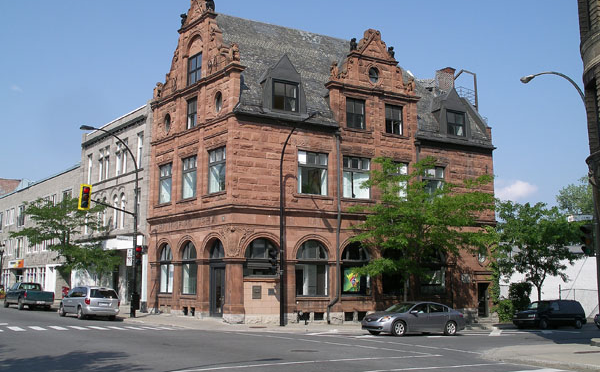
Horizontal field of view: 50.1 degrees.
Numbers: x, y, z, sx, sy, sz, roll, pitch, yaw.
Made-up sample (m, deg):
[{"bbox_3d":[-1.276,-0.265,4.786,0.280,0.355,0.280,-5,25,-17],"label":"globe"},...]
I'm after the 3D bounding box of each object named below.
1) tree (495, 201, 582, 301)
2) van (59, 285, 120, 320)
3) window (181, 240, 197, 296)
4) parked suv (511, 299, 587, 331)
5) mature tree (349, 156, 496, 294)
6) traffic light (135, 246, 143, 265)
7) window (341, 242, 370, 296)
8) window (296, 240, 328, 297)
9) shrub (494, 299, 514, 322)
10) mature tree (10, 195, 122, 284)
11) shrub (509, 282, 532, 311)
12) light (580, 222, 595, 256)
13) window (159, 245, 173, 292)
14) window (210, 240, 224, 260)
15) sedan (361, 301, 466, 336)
[{"bbox_3d":[15.890,5.041,42.724,5.600,8.074,5.600,5,-10,-28],"label":"tree"},{"bbox_3d":[-11.900,6.600,36.200,1.970,1.750,4.950,7,-11,-37],"label":"van"},{"bbox_3d":[-6.148,4.523,35.358,0.250,2.982,1.793,7,-11,-38],"label":"window"},{"bbox_3d":[14.925,7.642,38.258,4.650,1.690,1.850,5,-10,-28],"label":"parked suv"},{"bbox_3d":[6.350,2.900,33.300,7.400,8.800,6.800,-1,-9,10],"label":"mature tree"},{"bbox_3d":[-8.803,3.809,35.000,0.340,1.070,0.380,7,-11,-38],"label":"traffic light"},{"bbox_3d":[3.200,4.690,36.200,2.050,3.100,0.250,5,-10,-28],"label":"window"},{"bbox_3d":[0.683,4.333,33.759,1.891,3.028,0.250,5,-10,-28],"label":"window"},{"bbox_3d":[13.200,8.020,41.000,1.400,1.550,1.300,-3,-9,18],"label":"shrub"},{"bbox_3d":[-16.500,4.780,45.100,7.400,7.900,6.800,3,-9,-20],"label":"mature tree"},{"bbox_3d":[14.269,7.492,41.450,1.500,2.509,1.500,5,-10,-28],"label":"shrub"},{"bbox_3d":[9.863,1.846,22.000,0.380,1.070,0.340,5,-10,-28],"label":"light"},{"bbox_3d":[-7.872,4.817,37.537,0.250,2.963,1.773,7,-11,-38],"label":"window"},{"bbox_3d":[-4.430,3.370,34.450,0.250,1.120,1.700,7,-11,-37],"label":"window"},{"bbox_3d":[4.970,5.762,27.928,4.800,1.470,1.800,5,-10,-30],"label":"sedan"}]

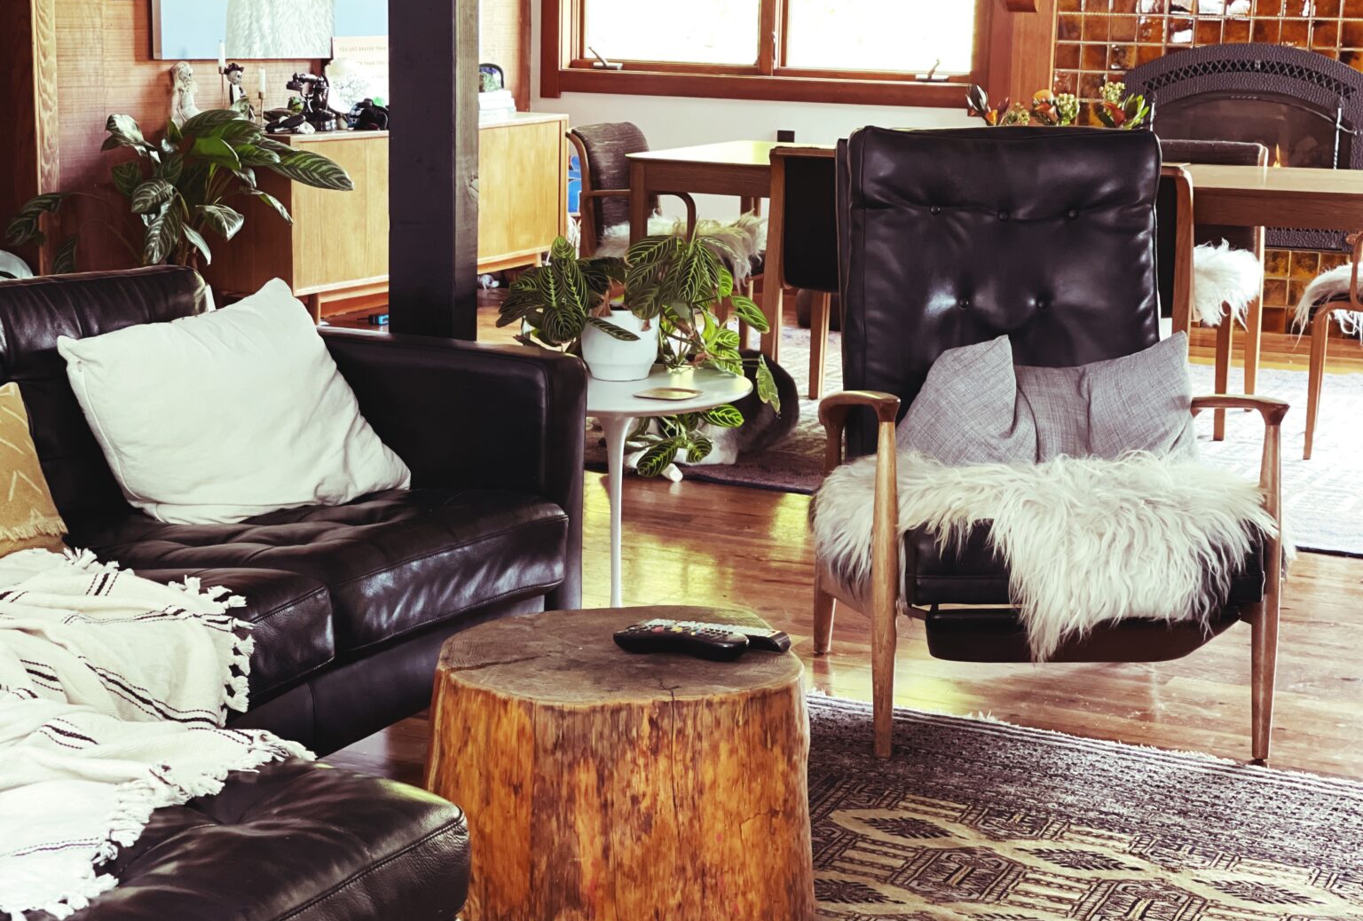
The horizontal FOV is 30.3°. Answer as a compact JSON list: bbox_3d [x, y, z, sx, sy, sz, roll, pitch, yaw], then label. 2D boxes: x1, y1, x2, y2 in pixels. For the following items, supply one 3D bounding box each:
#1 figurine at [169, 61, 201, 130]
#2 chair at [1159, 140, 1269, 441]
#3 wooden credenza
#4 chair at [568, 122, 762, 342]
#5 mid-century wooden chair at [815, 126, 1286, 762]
[{"bbox_3d":[-1.582,-1.185,8.154,0.125,0.230,0.105,6,12,24],"label":"figurine"},{"bbox_3d":[1.427,-0.526,7.429,0.500,0.810,0.560,6,12,24],"label":"chair"},{"bbox_3d":[-1.053,-0.850,9.000,0.465,0.730,1.950,6,12,24],"label":"wooden credenza"},{"bbox_3d":[0.007,-0.616,7.718,0.570,0.810,0.560,6,12,24],"label":"chair"},{"bbox_3d":[0.644,-0.064,4.487,0.710,1.000,0.840,1,11,-4],"label":"mid-century wooden chair"}]

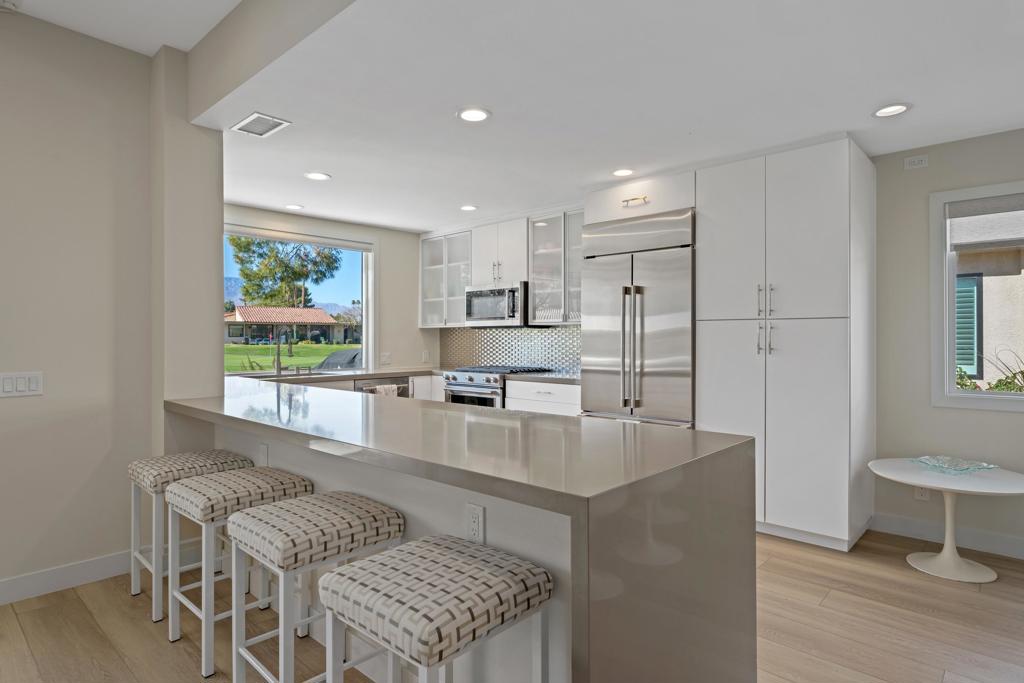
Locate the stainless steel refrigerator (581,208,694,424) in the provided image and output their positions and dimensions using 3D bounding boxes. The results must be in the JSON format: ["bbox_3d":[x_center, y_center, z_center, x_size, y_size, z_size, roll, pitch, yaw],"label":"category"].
[{"bbox_3d":[1.109,0.150,4.387,0.929,2.100,0.680,0,0,43],"label":"stainless steel refrigerator"}]

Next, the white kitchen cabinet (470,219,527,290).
[{"bbox_3d":[-0.024,-0.862,5.714,0.758,0.585,0.330,0,0,43],"label":"white kitchen cabinet"}]

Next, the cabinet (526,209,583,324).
[{"bbox_3d":[0.573,-0.660,5.159,0.848,0.991,0.330,0,0,43],"label":"cabinet"}]

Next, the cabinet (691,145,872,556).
[{"bbox_3d":[1.816,0.018,3.834,0.926,2.405,0.610,0,0,43],"label":"cabinet"}]

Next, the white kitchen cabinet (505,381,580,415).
[{"bbox_3d":[0.464,0.783,5.084,0.855,0.870,0.610,0,0,43],"label":"white kitchen cabinet"}]

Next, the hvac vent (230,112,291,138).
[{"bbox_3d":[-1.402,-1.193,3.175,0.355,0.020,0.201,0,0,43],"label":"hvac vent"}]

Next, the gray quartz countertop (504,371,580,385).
[{"bbox_3d":[0.470,0.316,5.029,0.870,0.047,0.670,0,0,43],"label":"gray quartz countertop"}]

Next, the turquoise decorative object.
[{"bbox_3d":[2.373,0.673,3.055,0.295,0.058,0.295,0,0,-5],"label":"turquoise decorative object"}]

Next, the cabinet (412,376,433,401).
[{"bbox_3d":[-1.132,0.769,5.903,0.613,0.860,0.290,0,0,43],"label":"cabinet"}]

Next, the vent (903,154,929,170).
[{"bbox_3d":[2.533,-1.123,3.566,0.125,0.076,0.027,0,0,43],"label":"vent"}]

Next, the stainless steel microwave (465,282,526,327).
[{"bbox_3d":[-0.070,-0.351,5.696,0.757,0.419,0.400,0,0,43],"label":"stainless steel microwave"}]

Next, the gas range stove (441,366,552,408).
[{"bbox_3d":[-0.169,0.742,5.575,0.760,0.950,0.725,0,0,43],"label":"gas range stove"}]

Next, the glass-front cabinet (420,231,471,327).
[{"bbox_3d":[-0.617,-0.657,6.265,0.860,0.997,0.325,0,0,43],"label":"glass-front cabinet"}]

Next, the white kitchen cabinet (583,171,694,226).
[{"bbox_3d":[1.127,-1.059,4.462,0.928,0.263,0.610,0,0,43],"label":"white kitchen cabinet"}]

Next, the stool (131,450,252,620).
[{"bbox_3d":[-1.548,0.890,2.733,0.415,0.645,0.425,0,0,43],"label":"stool"}]

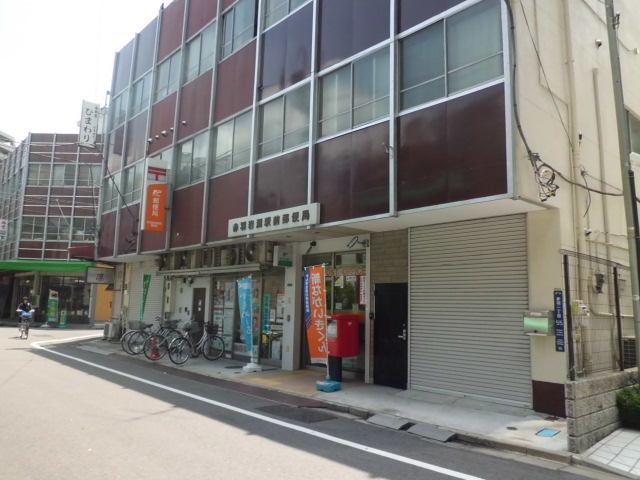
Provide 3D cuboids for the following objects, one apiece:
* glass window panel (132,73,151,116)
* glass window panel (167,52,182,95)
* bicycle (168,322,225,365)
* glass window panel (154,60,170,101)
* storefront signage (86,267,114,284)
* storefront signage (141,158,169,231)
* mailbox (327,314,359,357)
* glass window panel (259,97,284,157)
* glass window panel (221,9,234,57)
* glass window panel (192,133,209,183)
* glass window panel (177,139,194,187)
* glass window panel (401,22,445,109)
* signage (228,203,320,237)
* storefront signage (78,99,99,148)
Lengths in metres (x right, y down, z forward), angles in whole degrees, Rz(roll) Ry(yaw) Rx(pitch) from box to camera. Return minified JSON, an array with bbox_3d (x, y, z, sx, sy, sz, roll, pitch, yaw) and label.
[{"bbox_3d":[-6.122,-5.040,16.659,0.080,1.291,1.634,10,-12,-43],"label":"glass window panel"},{"bbox_3d":[-4.736,-5.524,15.788,0.060,1.393,0.960,9,-11,-42],"label":"glass window panel"},{"bbox_3d":[-3.160,2.659,12.496,0.560,1.040,1.760,-3,-10,33],"label":"bicycle"},{"bbox_3d":[-5.077,-5.156,15.569,0.080,1.316,0.840,10,-12,-43],"label":"glass window panel"},{"bbox_3d":[-8.523,1.401,18.706,1.030,0.620,0.170,9,-11,-43],"label":"storefront signage"},{"bbox_3d":[-4.894,-1.306,14.291,0.620,2.150,0.230,9,-11,-43],"label":"storefront signage"},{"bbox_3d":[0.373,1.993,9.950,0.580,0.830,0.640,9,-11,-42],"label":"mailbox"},{"bbox_3d":[-1.147,-2.644,11.413,0.060,1.260,0.940,9,-11,-43],"label":"glass window panel"},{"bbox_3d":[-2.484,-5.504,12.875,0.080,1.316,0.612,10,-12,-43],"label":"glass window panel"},{"bbox_3d":[-3.386,-2.376,13.776,0.060,1.430,0.960,9,-11,-42],"label":"glass window panel"},{"bbox_3d":[-4.038,-2.288,14.407,0.060,1.260,0.940,9,-11,-43],"label":"glass window panel"},{"bbox_3d":[1.679,-2.880,7.961,0.080,1.341,0.931,10,-12,-43],"label":"glass window panel"},{"bbox_3d":[-1.037,-0.361,10.095,0.135,0.404,2.974,10,-12,-43],"label":"signage"},{"bbox_3d":[-9.055,-4.503,18.894,0.600,1.800,0.160,9,-11,-43],"label":"storefront signage"}]

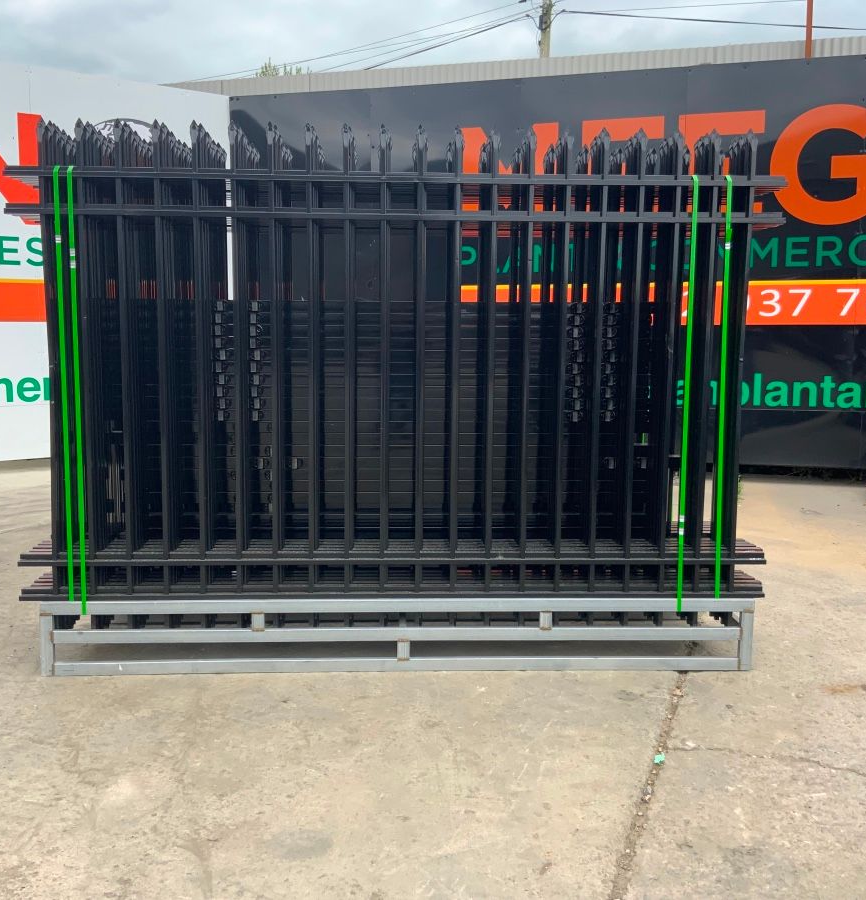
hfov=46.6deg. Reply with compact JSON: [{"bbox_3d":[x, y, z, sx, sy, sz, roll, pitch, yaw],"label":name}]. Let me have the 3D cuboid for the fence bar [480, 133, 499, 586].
[{"bbox_3d":[0.234,-0.259,4.099,0.027,2.054,0.027,0,7,-2],"label":"fence bar"}]

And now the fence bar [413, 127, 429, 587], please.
[{"bbox_3d":[-0.059,-0.260,4.086,0.027,2.054,0.027,0,7,-2],"label":"fence bar"}]

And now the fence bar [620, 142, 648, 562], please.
[{"bbox_3d":[0.820,-0.258,4.125,0.027,2.054,0.027,0,7,-2],"label":"fence bar"}]

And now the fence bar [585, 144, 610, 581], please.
[{"bbox_3d":[0.674,-0.258,4.118,0.027,2.054,0.027,0,7,-2],"label":"fence bar"}]

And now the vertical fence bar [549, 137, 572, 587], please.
[{"bbox_3d":[0.527,-0.258,4.112,0.027,2.054,0.027,0,7,-2],"label":"vertical fence bar"}]

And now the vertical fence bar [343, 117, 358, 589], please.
[{"bbox_3d":[-0.353,-0.261,4.074,0.027,2.054,0.027,0,7,-2],"label":"vertical fence bar"}]

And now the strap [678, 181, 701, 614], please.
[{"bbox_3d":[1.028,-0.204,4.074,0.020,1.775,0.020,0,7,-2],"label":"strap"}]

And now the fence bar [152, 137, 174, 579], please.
[{"bbox_3d":[-1.086,-0.263,4.042,0.027,2.054,0.027,0,7,-2],"label":"fence bar"}]

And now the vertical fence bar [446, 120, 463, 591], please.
[{"bbox_3d":[0.087,-0.260,4.093,0.027,2.054,0.027,0,7,-2],"label":"vertical fence bar"}]

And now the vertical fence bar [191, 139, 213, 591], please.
[{"bbox_3d":[-0.939,-0.263,4.048,0.027,2.054,0.027,0,7,-2],"label":"vertical fence bar"}]

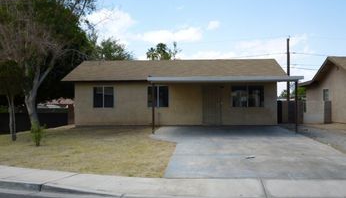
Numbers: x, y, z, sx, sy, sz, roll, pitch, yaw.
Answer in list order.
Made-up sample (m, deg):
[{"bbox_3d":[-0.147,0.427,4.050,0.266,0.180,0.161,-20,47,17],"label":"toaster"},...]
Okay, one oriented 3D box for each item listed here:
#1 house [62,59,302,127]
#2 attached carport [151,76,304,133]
[{"bbox_3d":[0.360,-0.530,26.100,12.200,3.950,9.200,0,0,2],"label":"house"},{"bbox_3d":[2.370,0.250,20.000,6.700,2.520,4.300,0,0,2],"label":"attached carport"}]

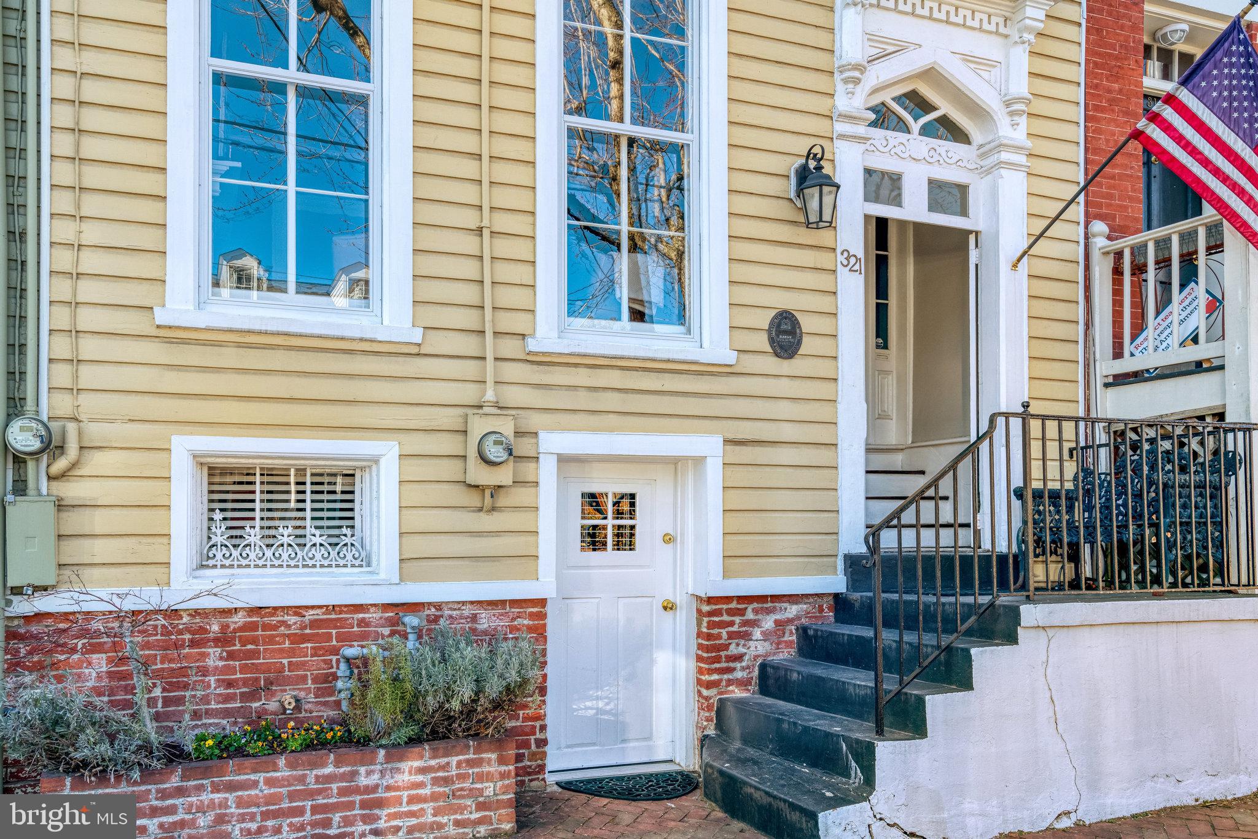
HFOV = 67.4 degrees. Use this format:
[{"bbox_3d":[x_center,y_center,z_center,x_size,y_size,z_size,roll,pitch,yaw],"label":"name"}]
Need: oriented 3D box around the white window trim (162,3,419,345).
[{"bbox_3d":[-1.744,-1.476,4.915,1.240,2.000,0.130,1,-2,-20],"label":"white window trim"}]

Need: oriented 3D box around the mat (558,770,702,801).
[{"bbox_3d":[-0.014,2.050,5.301,0.800,0.020,0.430,1,-2,-20],"label":"mat"}]

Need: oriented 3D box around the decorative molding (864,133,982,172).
[{"bbox_3d":[1.967,-1.813,6.390,1.000,0.150,0.050,1,-2,-20],"label":"decorative molding"}]

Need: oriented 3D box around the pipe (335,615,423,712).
[{"bbox_3d":[-1.309,1.278,4.939,0.440,0.500,0.160,1,-2,-20],"label":"pipe"}]

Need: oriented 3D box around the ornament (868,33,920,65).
[{"bbox_3d":[1.716,-2.399,6.112,0.420,0.200,0.050,1,-2,-20],"label":"ornament"}]

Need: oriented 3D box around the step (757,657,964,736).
[{"bbox_3d":[1.135,1.374,4.755,0.247,0.185,1.294,2,-5,-24],"label":"step"}]

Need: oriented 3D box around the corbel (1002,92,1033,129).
[{"bbox_3d":[2.365,-1.882,5.746,0.155,0.210,0.125,2,-5,-19],"label":"corbel"}]

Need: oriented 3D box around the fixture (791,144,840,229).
[{"bbox_3d":[1.026,-1.284,5.231,0.210,0.420,0.270,2,-5,-19],"label":"fixture"}]

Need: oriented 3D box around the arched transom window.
[{"bbox_3d":[1.752,-1.842,5.786,0.760,0.300,0.070,2,-5,-19],"label":"arched transom window"}]

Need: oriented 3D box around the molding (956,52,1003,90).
[{"bbox_3d":[2.138,-2.130,5.755,0.310,0.195,0.050,2,-5,-19],"label":"molding"}]

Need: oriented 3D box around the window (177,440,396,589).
[{"bbox_3d":[-1.764,0.465,4.887,1.110,0.760,0.120,1,-2,-20],"label":"window"}]

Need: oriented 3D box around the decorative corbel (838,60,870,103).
[{"bbox_3d":[1.294,-1.933,5.393,0.155,0.210,0.125,2,-5,-19],"label":"decorative corbel"}]

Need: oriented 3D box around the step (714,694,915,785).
[{"bbox_3d":[0.895,1.567,4.676,0.261,0.206,1.292,2,-5,-24],"label":"step"}]

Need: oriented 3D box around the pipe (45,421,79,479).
[{"bbox_3d":[-2.693,0.145,4.485,0.140,0.270,0.100,1,-2,-20],"label":"pipe"}]

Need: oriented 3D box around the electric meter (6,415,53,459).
[{"bbox_3d":[-2.631,0.073,4.108,0.180,0.185,0.110,2,-5,-19],"label":"electric meter"}]

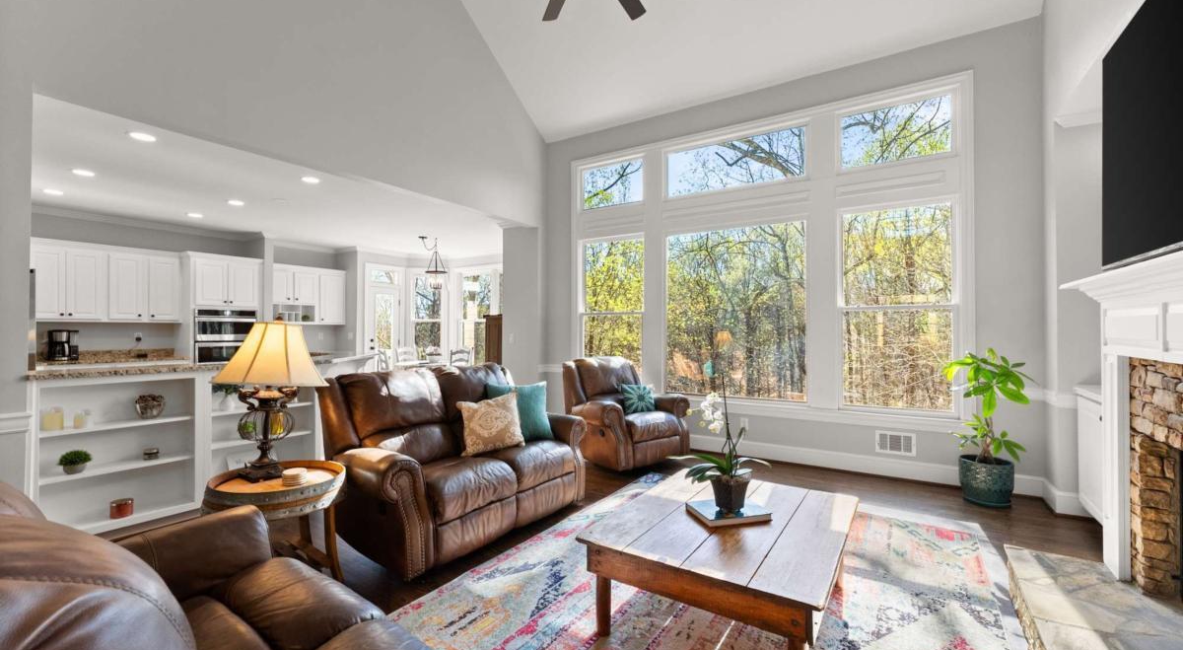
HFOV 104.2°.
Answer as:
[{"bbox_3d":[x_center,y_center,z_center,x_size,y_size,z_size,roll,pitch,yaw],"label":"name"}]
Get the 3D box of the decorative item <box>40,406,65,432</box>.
[{"bbox_3d":[-3.322,0.586,2.836,0.100,0.130,0.100,-1,-1,31],"label":"decorative item"}]

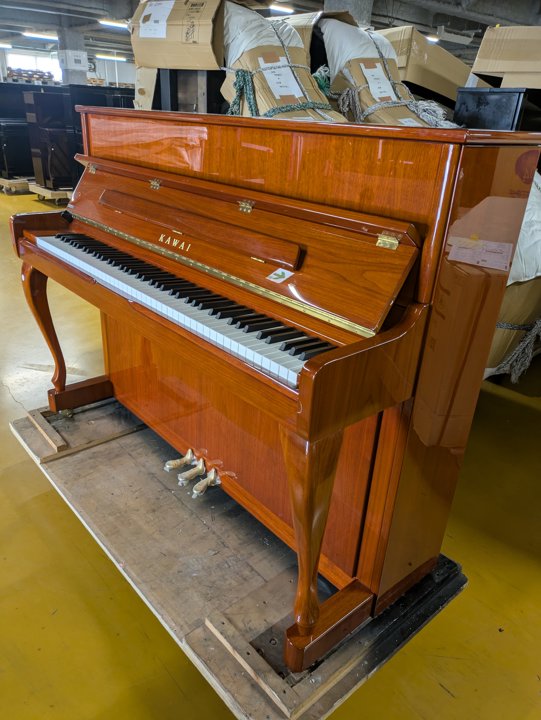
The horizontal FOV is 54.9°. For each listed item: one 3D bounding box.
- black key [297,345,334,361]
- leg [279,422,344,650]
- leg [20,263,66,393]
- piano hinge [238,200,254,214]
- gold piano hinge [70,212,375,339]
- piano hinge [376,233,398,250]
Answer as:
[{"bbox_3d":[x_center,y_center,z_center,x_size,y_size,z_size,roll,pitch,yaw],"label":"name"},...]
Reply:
[{"bbox_3d":[0.091,-0.014,0.955,0.094,0.012,0.011,-18,32,-38],"label":"black key"},{"bbox_3d":[0.070,0.353,0.989,0.115,0.520,0.062,-18,32,-38],"label":"leg"},{"bbox_3d":[-0.810,-0.107,1.880,0.115,0.520,0.062,-18,32,-38],"label":"leg"},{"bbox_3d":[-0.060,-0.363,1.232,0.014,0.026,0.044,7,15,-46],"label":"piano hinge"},{"bbox_3d":[-0.247,-0.270,1.352,0.012,0.018,1.310,0,20,-45],"label":"gold piano hinge"},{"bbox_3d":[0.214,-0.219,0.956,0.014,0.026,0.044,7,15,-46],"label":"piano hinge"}]

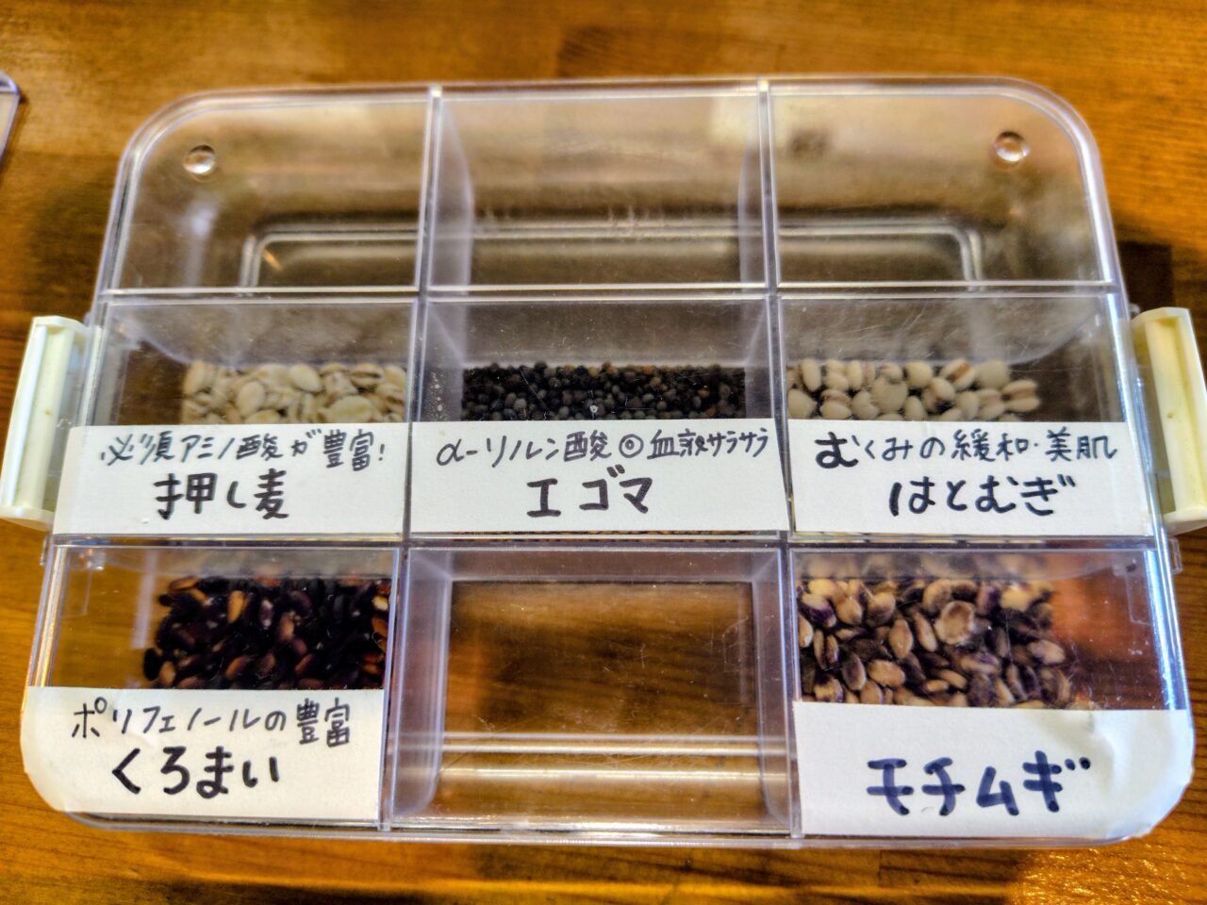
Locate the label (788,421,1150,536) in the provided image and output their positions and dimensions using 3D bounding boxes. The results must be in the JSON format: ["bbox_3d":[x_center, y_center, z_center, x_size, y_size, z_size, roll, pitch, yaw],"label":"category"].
[{"bbox_3d":[0.058,0.004,0.128,0.055,0.002,0.018,1,75,2],"label":"label"}]

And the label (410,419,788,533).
[{"bbox_3d":[-0.001,0.004,0.129,0.061,0.002,0.018,0,75,2],"label":"label"}]

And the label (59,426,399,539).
[{"bbox_3d":[-0.060,0.004,0.131,0.057,0.002,0.018,-1,75,2],"label":"label"}]

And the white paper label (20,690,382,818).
[{"bbox_3d":[-0.061,0.045,0.121,0.056,0.003,0.018,0,75,2],"label":"white paper label"}]

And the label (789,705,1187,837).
[{"bbox_3d":[0.057,0.046,0.117,0.058,0.003,0.018,0,75,2],"label":"label"}]

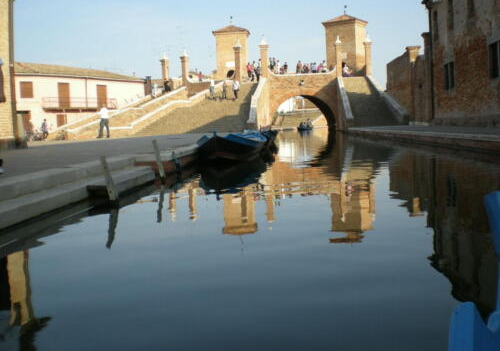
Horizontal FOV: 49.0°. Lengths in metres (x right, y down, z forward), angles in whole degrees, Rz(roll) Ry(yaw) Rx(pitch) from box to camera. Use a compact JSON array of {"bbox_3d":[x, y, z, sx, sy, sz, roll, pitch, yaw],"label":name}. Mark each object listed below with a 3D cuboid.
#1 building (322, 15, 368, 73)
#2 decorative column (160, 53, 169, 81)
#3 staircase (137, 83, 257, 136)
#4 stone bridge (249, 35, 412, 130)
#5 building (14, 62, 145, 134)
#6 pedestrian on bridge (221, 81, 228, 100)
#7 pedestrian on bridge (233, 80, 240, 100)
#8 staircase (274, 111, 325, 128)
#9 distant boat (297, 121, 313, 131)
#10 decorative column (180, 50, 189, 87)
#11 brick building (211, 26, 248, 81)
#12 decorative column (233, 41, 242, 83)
[{"bbox_3d":[8.960,-11.916,51.500,3.500,6.200,3.500,1,6,30],"label":"building"},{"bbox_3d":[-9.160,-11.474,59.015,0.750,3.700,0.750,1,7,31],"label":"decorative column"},{"bbox_3d":[-2.060,-5.949,45.044,8.000,4.600,13.000,0,6,17],"label":"staircase"},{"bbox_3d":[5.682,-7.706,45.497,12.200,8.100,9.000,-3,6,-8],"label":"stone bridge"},{"bbox_3d":[-18.402,-6.806,51.915,7.500,6.700,15.600,1,6,32],"label":"building"},{"bbox_3d":[-2.114,-7.046,45.500,0.500,1.670,0.350,-2,5,0],"label":"pedestrian on bridge"},{"bbox_3d":[-1.117,-7.208,46.439,0.520,1.700,0.420,0,6,18],"label":"pedestrian on bridge"},{"bbox_3d":[5.321,-6.019,59.000,5.500,2.100,4.000,-2,5,0],"label":"staircase"},{"bbox_3d":[5.362,-4.919,54.000,1.600,0.950,3.600,-1,6,10],"label":"distant boat"},{"bbox_3d":[-6.753,-11.220,57.029,0.750,3.950,0.750,1,7,31],"label":"decorative column"},{"bbox_3d":[-2.081,-13.620,62.768,4.200,7.600,4.200,-3,6,-4],"label":"brick building"},{"bbox_3d":[-1.082,-9.865,47.500,0.680,3.600,0.680,-3,6,-10],"label":"decorative column"}]

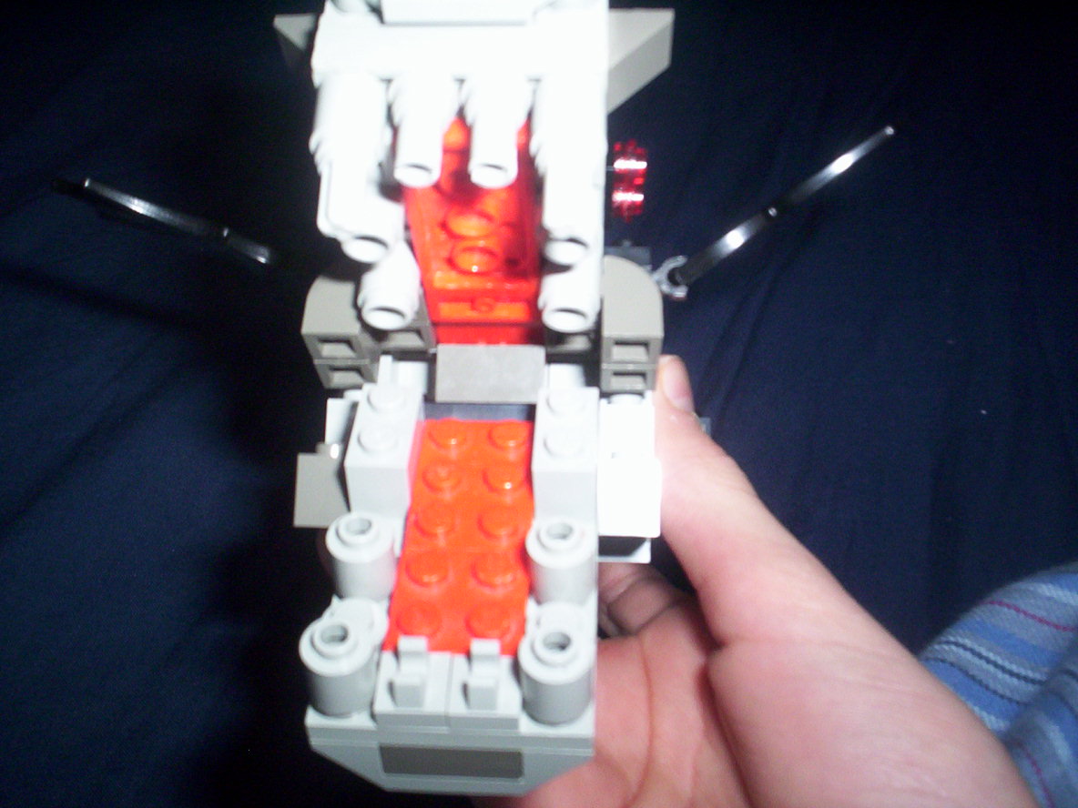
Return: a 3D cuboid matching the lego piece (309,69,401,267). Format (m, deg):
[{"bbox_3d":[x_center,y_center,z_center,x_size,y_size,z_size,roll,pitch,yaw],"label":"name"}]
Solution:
[{"bbox_3d":[-0.020,-0.025,0.128,0.009,0.009,0.021,0,55,0],"label":"lego piece"}]

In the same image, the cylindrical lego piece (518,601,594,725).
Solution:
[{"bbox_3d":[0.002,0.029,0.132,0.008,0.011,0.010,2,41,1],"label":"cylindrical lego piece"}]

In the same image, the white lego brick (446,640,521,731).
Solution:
[{"bbox_3d":[-0.006,0.031,0.132,0.008,0.007,0.008,1,41,2],"label":"white lego brick"}]

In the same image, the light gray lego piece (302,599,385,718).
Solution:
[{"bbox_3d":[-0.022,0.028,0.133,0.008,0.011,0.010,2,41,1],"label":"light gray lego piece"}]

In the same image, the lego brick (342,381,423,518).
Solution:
[{"bbox_3d":[-0.020,0.006,0.158,0.008,0.011,0.016,1,41,2],"label":"lego brick"}]

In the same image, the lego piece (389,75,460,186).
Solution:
[{"bbox_3d":[-0.013,-0.029,0.129,0.008,0.008,0.010,1,65,2],"label":"lego piece"}]

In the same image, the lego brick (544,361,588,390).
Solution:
[{"bbox_3d":[0.004,-0.003,0.170,0.006,0.007,0.006,1,41,2],"label":"lego brick"}]

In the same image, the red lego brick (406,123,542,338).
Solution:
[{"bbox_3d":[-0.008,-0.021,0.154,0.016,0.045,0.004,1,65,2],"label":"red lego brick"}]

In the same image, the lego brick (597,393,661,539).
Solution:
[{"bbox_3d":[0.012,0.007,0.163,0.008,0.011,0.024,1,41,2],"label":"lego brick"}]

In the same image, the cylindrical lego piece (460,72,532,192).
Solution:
[{"bbox_3d":[-0.005,-0.029,0.128,0.008,0.008,0.010,1,65,2],"label":"cylindrical lego piece"}]

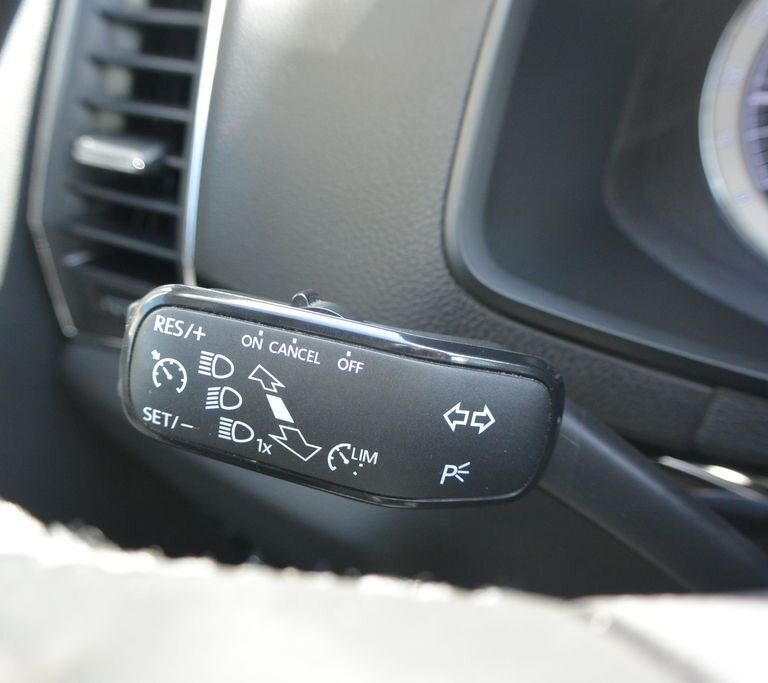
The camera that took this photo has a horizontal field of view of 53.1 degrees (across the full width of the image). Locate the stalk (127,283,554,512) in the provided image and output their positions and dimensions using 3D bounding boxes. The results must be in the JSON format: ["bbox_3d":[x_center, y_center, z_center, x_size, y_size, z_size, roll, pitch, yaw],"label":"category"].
[{"bbox_3d":[-0.008,0.010,0.149,0.081,0.032,0.020,12,3,-2],"label":"stalk"}]

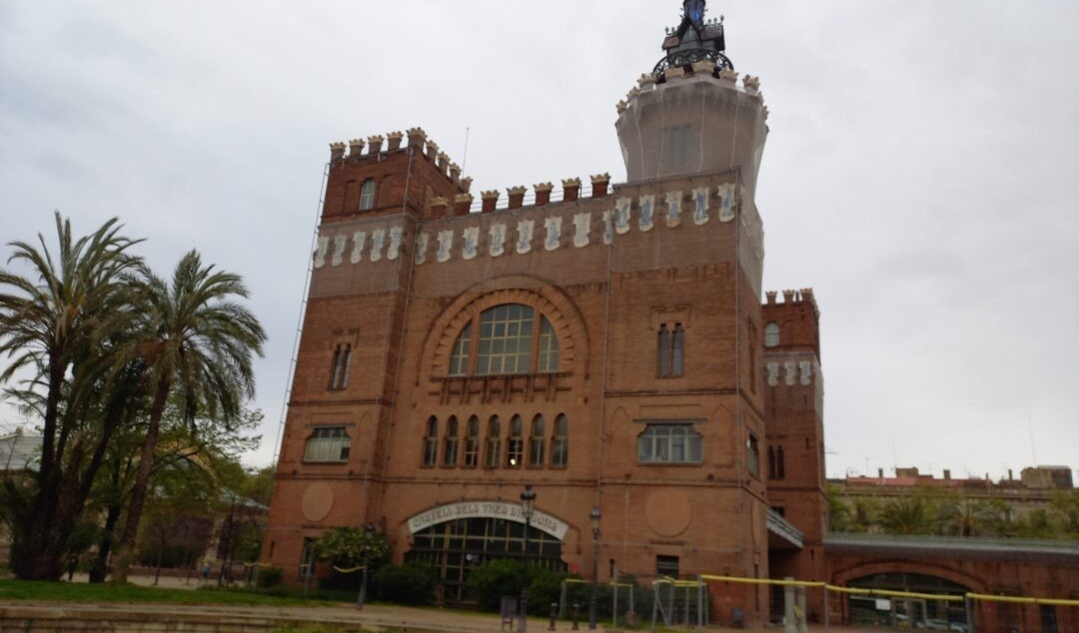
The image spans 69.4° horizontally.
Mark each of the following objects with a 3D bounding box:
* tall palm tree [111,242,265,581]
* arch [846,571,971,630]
[{"bbox_3d":[-17.927,4.438,37.282,7.154,15.974,7.056,12,-20,-24],"label":"tall palm tree"},{"bbox_3d":[31.608,24.589,67.322,9.519,4.670,0.800,-4,-20,24],"label":"arch"}]

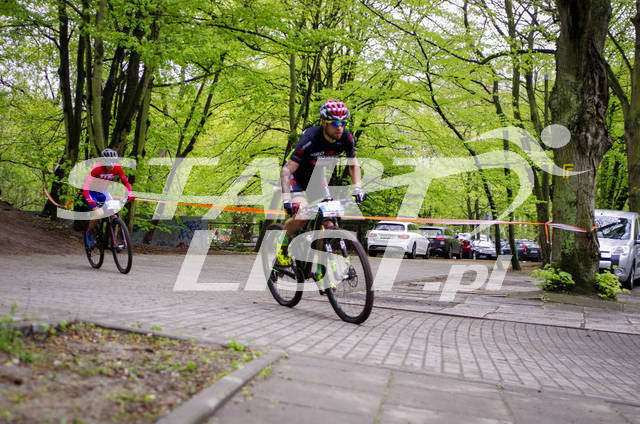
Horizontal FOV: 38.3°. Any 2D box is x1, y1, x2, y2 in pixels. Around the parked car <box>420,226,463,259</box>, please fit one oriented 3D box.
[{"bbox_3d":[6.600,1.660,50.200,1.840,1.650,4.500,2,-1,19],"label":"parked car"}]

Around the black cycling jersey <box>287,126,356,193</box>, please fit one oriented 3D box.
[{"bbox_3d":[0.012,-0.430,7.550,0.520,0.560,0.420,3,-1,-27],"label":"black cycling jersey"}]

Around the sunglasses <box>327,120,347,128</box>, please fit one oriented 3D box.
[{"bbox_3d":[0.132,-0.702,7.380,0.148,0.055,0.145,4,8,-26],"label":"sunglasses"}]

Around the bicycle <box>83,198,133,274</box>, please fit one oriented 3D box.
[{"bbox_3d":[-2.925,0.325,12.620,0.680,0.990,1.840,-7,5,-32],"label":"bicycle"}]

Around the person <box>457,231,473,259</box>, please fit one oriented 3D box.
[{"bbox_3d":[8.301,1.925,53.000,0.620,1.550,0.450,2,-1,9],"label":"person"}]

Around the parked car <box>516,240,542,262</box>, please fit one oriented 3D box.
[{"bbox_3d":[14.720,2.720,66.100,1.780,1.520,4.350,3,-2,-6],"label":"parked car"}]

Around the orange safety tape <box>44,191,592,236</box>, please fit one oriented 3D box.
[{"bbox_3d":[-0.831,-0.080,18.100,12.100,0.600,0.150,2,-1,27],"label":"orange safety tape"}]

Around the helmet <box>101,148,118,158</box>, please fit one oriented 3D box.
[{"bbox_3d":[-2.825,-0.778,12.380,0.200,0.170,0.270,-4,12,-21],"label":"helmet"}]

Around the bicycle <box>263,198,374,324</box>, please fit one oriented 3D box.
[{"bbox_3d":[-0.075,0.360,7.540,0.700,1.000,1.840,-9,6,-28],"label":"bicycle"}]

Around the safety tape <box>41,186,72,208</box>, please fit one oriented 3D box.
[{"bbox_3d":[-5.855,-0.322,20.500,0.720,0.480,0.200,3,-1,-14],"label":"safety tape"}]

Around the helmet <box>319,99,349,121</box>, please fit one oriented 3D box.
[{"bbox_3d":[0.109,-0.822,7.420,0.210,0.170,0.285,4,10,-25],"label":"helmet"}]

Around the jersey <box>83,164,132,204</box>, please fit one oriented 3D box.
[{"bbox_3d":[-2.879,-0.406,12.500,0.600,0.560,0.480,3,-1,-29],"label":"jersey"}]

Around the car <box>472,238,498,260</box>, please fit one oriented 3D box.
[{"bbox_3d":[10.318,2.193,57.000,1.780,1.480,4.300,2,-1,-3],"label":"car"}]

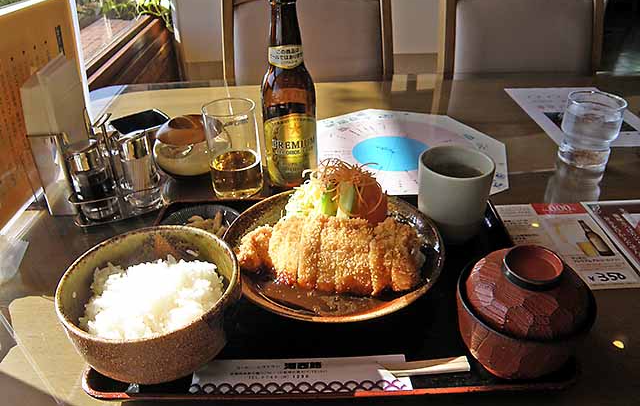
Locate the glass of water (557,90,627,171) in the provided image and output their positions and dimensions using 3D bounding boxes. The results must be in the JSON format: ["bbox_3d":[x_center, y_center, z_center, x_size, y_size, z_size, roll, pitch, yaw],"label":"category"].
[{"bbox_3d":[0.361,-0.098,0.638,0.074,0.081,0.074,-1,32,0],"label":"glass of water"}]

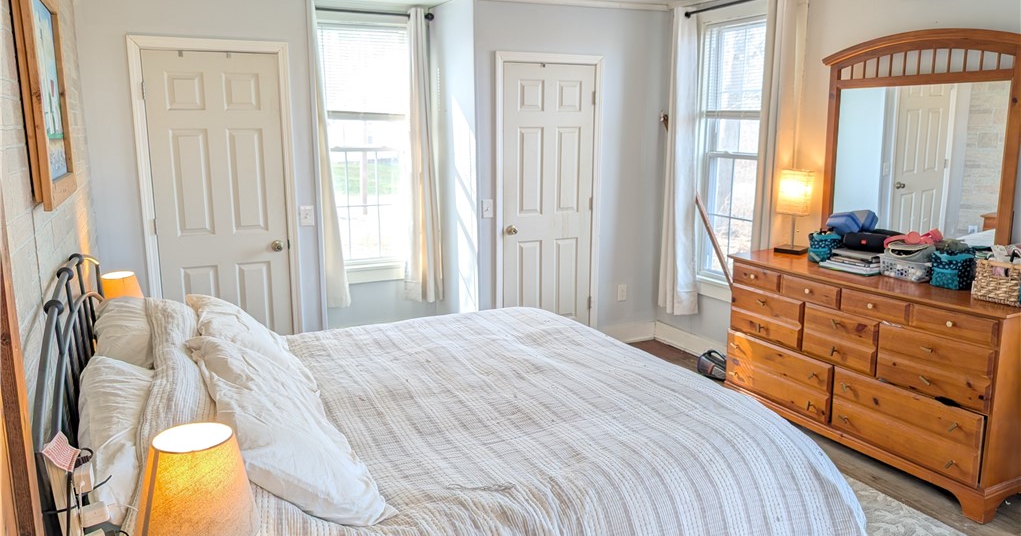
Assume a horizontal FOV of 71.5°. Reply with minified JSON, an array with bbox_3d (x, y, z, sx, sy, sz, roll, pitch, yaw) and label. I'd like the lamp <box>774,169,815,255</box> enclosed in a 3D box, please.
[{"bbox_3d":[1.646,-0.320,4.101,0.151,0.477,0.151,9,14,38],"label":"lamp"}]

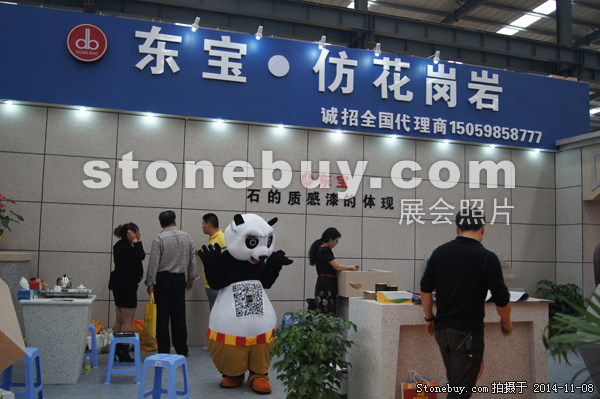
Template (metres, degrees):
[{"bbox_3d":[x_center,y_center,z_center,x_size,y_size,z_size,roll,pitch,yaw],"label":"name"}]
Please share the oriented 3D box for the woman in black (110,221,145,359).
[{"bbox_3d":[-1.953,1.056,6.220,0.400,1.560,0.440,3,-5,-11],"label":"woman in black"}]

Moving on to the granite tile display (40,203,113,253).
[{"bbox_3d":[-2.787,0.361,6.884,0.857,0.600,0.040,3,-5,-17],"label":"granite tile display"}]

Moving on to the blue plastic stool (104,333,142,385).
[{"bbox_3d":[-1.714,1.556,5.422,0.340,0.450,0.310,3,-5,-10],"label":"blue plastic stool"}]

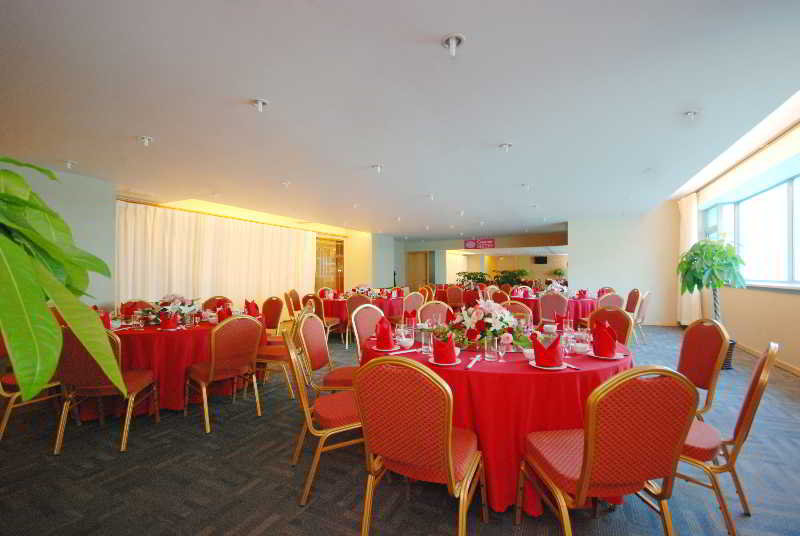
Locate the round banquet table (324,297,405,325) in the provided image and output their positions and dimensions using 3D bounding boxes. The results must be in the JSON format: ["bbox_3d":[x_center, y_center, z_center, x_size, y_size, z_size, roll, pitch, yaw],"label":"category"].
[{"bbox_3d":[-0.815,1.022,7.500,2.000,0.750,2.000,0,-1,0],"label":"round banquet table"}]

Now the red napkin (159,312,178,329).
[{"bbox_3d":[-2.171,0.487,3.130,0.155,0.155,0.120,1,-1,-33],"label":"red napkin"}]

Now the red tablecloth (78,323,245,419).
[{"bbox_3d":[-2.594,0.982,3.910,1.940,0.750,1.940,0,-1,0],"label":"red tablecloth"}]

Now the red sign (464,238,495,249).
[{"bbox_3d":[3.168,-0.956,13.300,1.200,0.360,0.060,0,-1,28],"label":"red sign"}]

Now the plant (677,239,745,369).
[{"bbox_3d":[4.290,0.479,4.600,0.700,1.740,0.720,0,-1,28],"label":"plant"}]

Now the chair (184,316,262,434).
[{"bbox_3d":[-1.610,0.882,3.036,0.560,0.920,0.450,-1,-1,40],"label":"chair"}]

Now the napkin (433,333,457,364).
[{"bbox_3d":[0.272,0.475,2.020,0.135,0.180,0.115,-1,-1,27],"label":"napkin"}]

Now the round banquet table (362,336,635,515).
[{"bbox_3d":[0.691,0.951,2.820,2.040,0.750,2.040,0,-1,0],"label":"round banquet table"}]

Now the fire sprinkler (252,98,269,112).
[{"bbox_3d":[-1.022,-1.173,2.436,0.115,0.080,0.115,0,-1,0],"label":"fire sprinkler"}]

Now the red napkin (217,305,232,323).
[{"bbox_3d":[-1.923,0.500,3.657,0.120,0.190,0.150,-1,-1,21],"label":"red napkin"}]

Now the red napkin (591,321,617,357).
[{"bbox_3d":[1.330,0.460,2.173,0.155,0.200,0.120,0,-1,-45],"label":"red napkin"}]

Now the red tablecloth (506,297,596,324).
[{"bbox_3d":[3.500,1.020,7.570,2.000,0.755,2.000,0,-1,28],"label":"red tablecloth"}]

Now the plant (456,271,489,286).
[{"bbox_3d":[2.718,0.824,12.600,1.150,1.300,1.050,0,-1,28],"label":"plant"}]

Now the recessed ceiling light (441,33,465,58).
[{"bbox_3d":[0.280,-1.178,1.794,0.120,0.100,0.120,0,-1,0],"label":"recessed ceiling light"}]

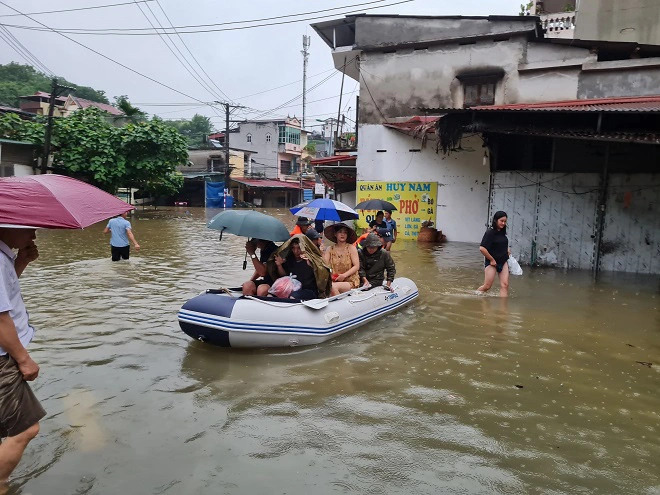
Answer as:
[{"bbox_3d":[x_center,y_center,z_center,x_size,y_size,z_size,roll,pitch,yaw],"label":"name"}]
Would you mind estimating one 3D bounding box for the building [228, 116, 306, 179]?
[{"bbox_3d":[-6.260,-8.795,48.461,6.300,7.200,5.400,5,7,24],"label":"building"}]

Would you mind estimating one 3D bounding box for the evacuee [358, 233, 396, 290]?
[{"bbox_3d":[0.631,0.284,6.628,0.520,0.920,0.620,-1,7,-17],"label":"evacuee"}]

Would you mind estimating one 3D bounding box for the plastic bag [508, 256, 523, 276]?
[{"bbox_3d":[2.866,0.294,7.680,0.230,0.310,0.170,7,8,37],"label":"plastic bag"}]

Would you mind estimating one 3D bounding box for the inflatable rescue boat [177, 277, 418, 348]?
[{"bbox_3d":[-0.333,0.643,6.189,1.750,0.600,3.500,5,8,28],"label":"inflatable rescue boat"}]

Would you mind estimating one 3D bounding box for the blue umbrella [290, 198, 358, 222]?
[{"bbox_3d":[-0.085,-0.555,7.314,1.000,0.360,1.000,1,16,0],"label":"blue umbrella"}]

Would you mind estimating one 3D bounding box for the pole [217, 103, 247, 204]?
[{"bbox_3d":[-7.921,-7.148,39.456,2.400,8.400,0.400,-1,7,-23],"label":"pole"}]

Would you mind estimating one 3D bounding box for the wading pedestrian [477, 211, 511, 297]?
[{"bbox_3d":[2.492,0.237,7.594,0.550,1.580,0.480,7,8,37],"label":"wading pedestrian"}]

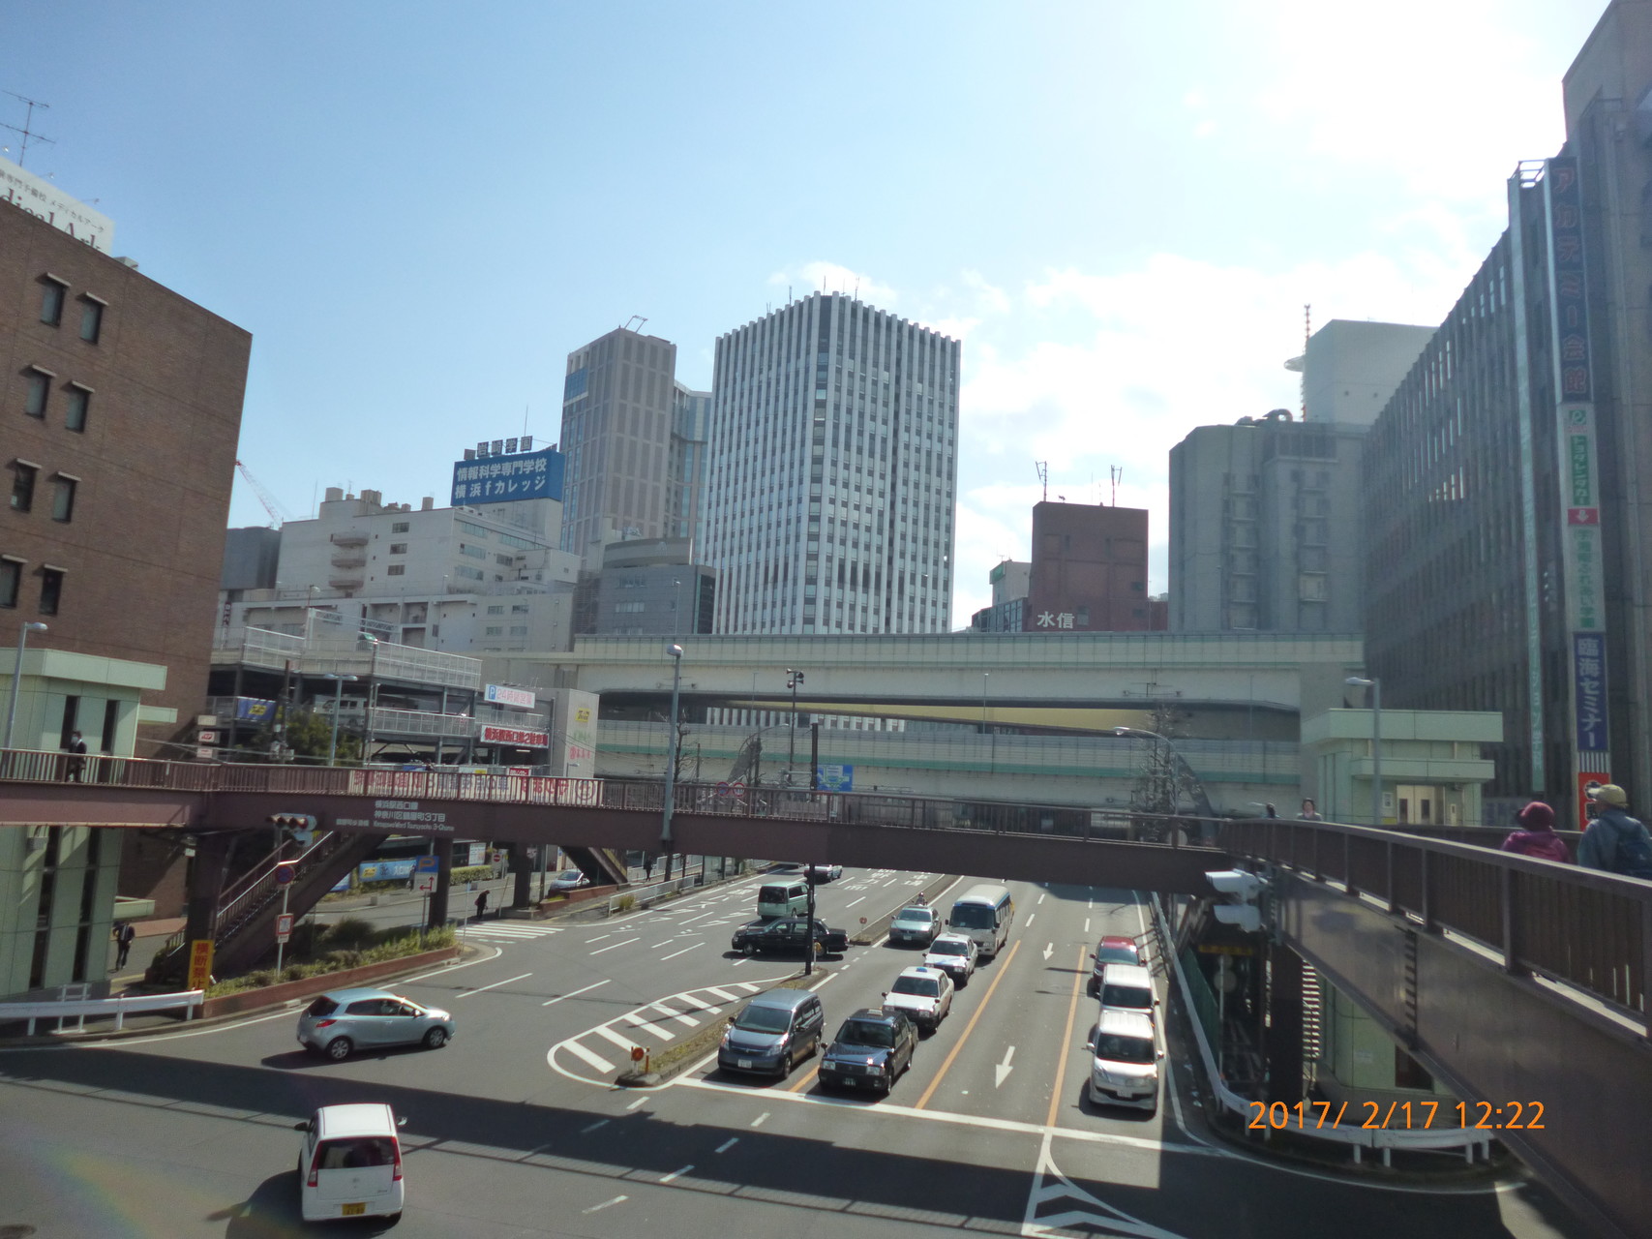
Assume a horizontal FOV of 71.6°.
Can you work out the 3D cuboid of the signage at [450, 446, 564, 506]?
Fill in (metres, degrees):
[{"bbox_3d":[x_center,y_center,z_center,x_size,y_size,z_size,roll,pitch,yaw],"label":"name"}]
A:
[{"bbox_3d":[-57.169,-24.515,205.306,23.443,8.200,3.514,-2,-9,30],"label":"signage"}]

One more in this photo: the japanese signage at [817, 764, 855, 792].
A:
[{"bbox_3d":[0.647,11.457,82.000,2.700,2.100,0.150,1,-9,16],"label":"japanese signage"}]

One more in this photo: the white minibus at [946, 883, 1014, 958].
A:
[{"bbox_3d":[7.408,14.254,54.155,2.050,2.650,6.700,1,-9,15],"label":"white minibus"}]

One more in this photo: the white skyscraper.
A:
[{"bbox_3d":[0.282,-9.963,240.648,36.500,102.600,36.500,9,-10,-39],"label":"white skyscraper"}]

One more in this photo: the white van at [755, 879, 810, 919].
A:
[{"bbox_3d":[-2.051,15.431,62.813,1.690,1.850,4.550,0,-9,18],"label":"white van"}]

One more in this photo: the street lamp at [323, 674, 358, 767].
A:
[{"bbox_3d":[-23.133,8.174,53.190,1.550,11.307,0.350,6,-9,-20],"label":"street lamp"}]

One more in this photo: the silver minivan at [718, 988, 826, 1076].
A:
[{"bbox_3d":[-1.387,11.221,31.383,1.695,1.830,4.500,1,-8,14],"label":"silver minivan"}]

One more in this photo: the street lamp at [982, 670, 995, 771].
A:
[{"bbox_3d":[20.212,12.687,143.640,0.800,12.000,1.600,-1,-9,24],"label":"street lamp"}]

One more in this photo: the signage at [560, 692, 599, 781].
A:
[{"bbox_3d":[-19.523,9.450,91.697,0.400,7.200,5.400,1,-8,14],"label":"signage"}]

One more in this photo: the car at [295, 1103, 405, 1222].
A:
[{"bbox_3d":[-7.973,8.984,19.222,1.475,1.500,3.395,7,-9,-24],"label":"car"}]

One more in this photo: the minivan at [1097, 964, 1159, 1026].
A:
[{"bbox_3d":[9.644,12.491,36.885,1.690,1.870,4.500,1,-8,14],"label":"minivan"}]

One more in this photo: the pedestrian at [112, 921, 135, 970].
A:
[{"bbox_3d":[-23.156,10.699,37.756,0.570,1.650,0.400,5,-9,-15],"label":"pedestrian"}]

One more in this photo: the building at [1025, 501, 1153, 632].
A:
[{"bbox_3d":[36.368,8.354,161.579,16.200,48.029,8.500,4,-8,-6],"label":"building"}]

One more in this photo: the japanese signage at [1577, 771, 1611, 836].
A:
[{"bbox_3d":[24.269,5.976,36.200,0.900,2.350,0.350,1,-8,13],"label":"japanese signage"}]

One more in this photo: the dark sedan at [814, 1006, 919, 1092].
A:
[{"bbox_3d":[1.211,11.353,30.373,1.695,1.520,4.680,1,-8,14],"label":"dark sedan"}]

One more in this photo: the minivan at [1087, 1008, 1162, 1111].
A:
[{"bbox_3d":[7.800,11.463,29.844,1.620,1.750,3.750,1,-8,14],"label":"minivan"}]

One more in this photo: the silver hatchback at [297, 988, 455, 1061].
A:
[{"bbox_3d":[-11.458,10.332,29.656,1.695,1.475,3.885,-5,-11,44],"label":"silver hatchback"}]

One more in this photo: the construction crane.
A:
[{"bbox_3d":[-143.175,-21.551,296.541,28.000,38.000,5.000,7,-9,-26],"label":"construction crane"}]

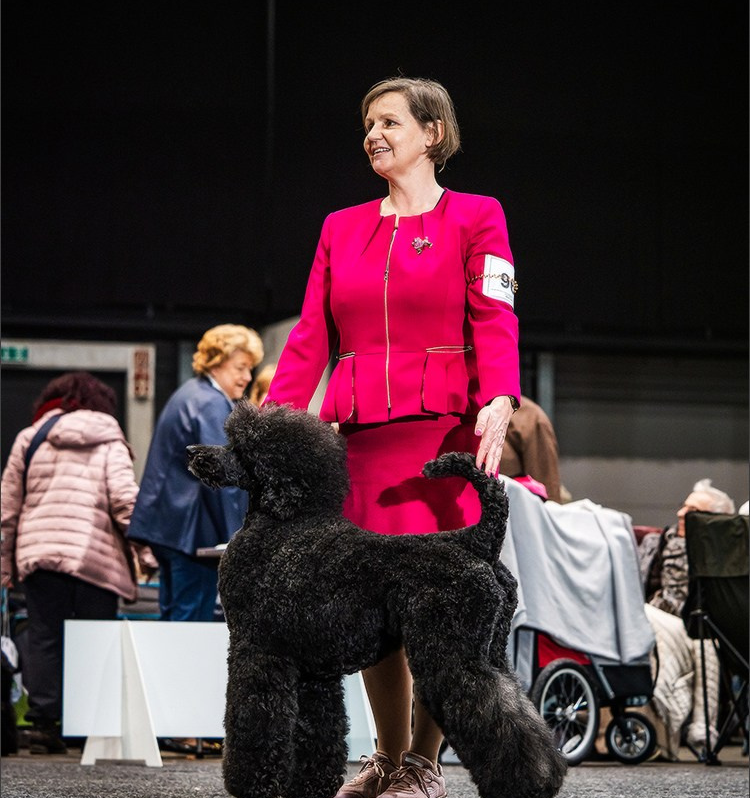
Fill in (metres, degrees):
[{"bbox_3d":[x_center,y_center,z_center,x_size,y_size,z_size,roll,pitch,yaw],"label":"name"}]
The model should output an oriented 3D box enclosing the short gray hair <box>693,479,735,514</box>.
[{"bbox_3d":[1.263,0.375,13.350,0.165,0.160,0.155,2,-4,-15],"label":"short gray hair"}]

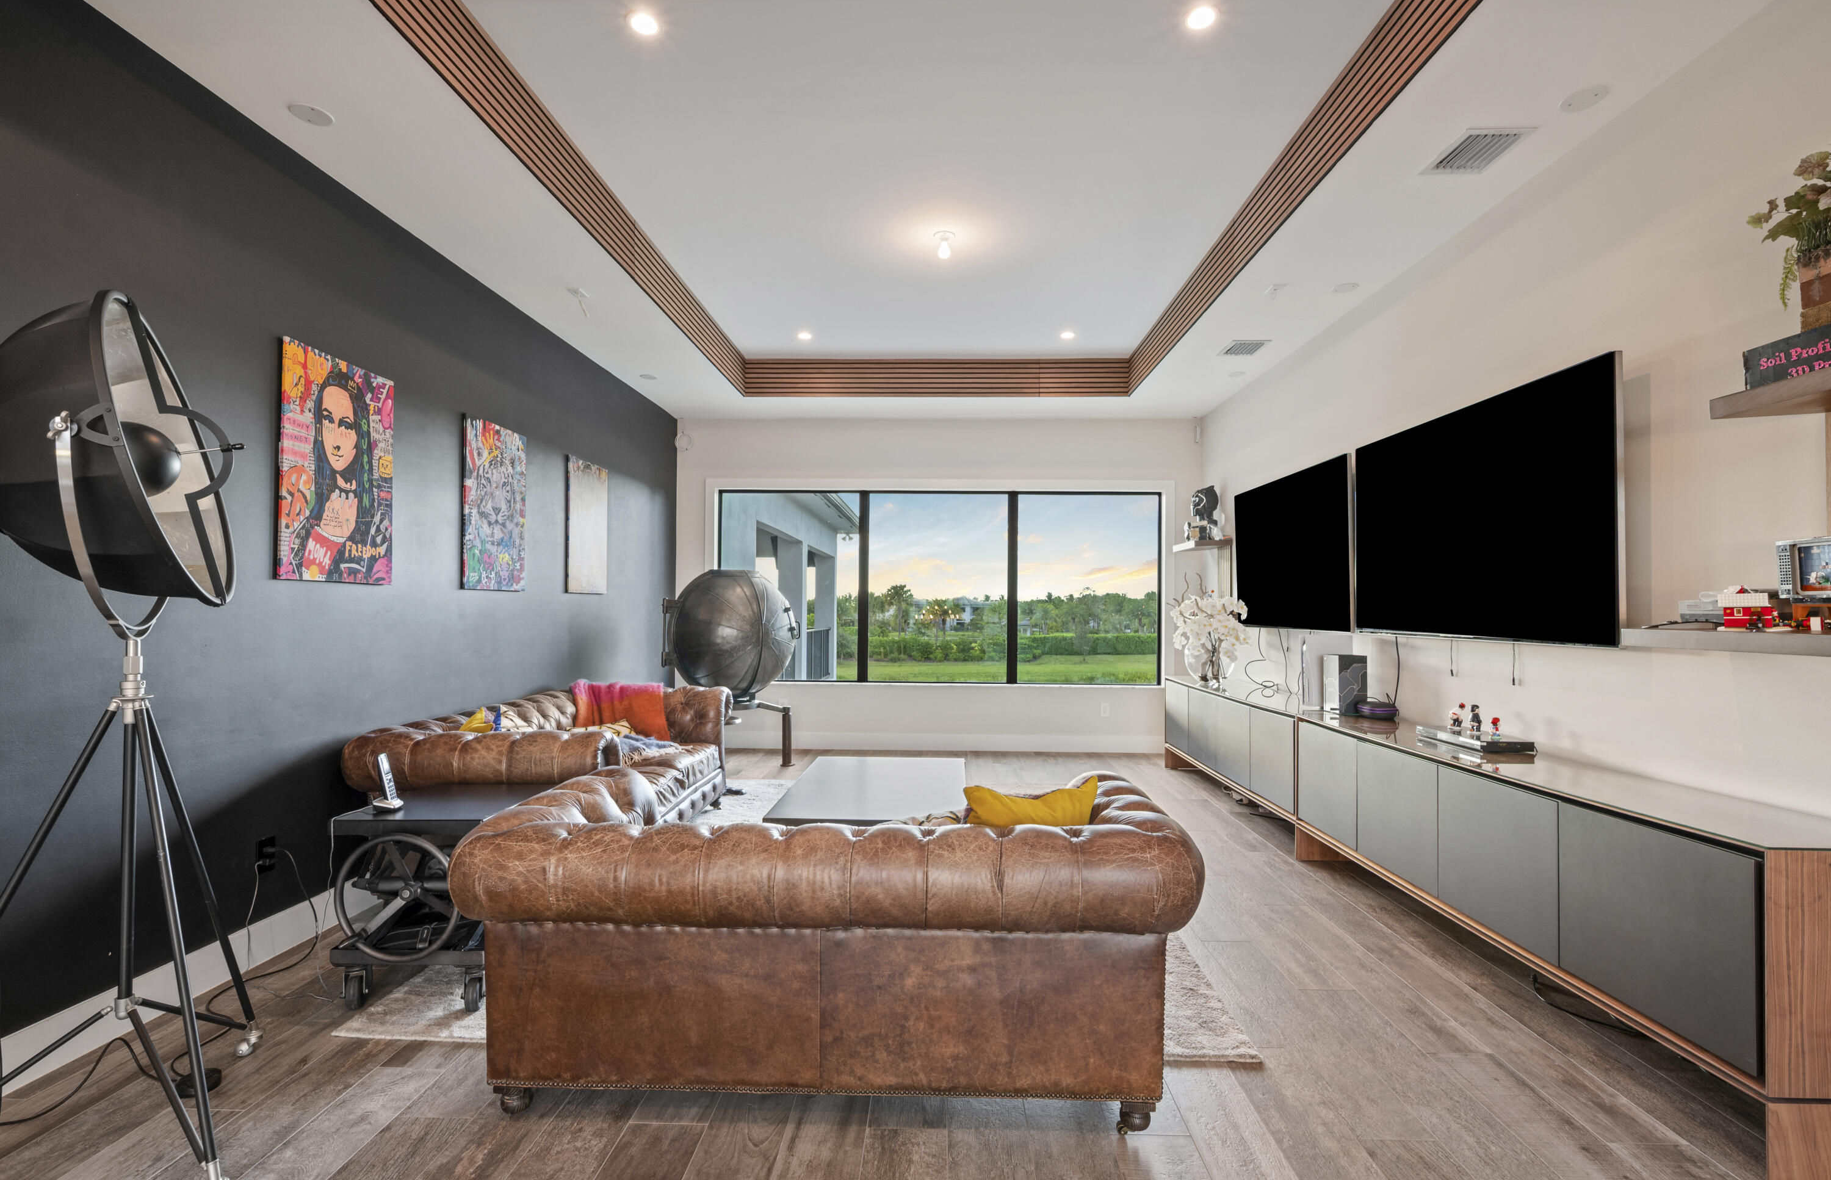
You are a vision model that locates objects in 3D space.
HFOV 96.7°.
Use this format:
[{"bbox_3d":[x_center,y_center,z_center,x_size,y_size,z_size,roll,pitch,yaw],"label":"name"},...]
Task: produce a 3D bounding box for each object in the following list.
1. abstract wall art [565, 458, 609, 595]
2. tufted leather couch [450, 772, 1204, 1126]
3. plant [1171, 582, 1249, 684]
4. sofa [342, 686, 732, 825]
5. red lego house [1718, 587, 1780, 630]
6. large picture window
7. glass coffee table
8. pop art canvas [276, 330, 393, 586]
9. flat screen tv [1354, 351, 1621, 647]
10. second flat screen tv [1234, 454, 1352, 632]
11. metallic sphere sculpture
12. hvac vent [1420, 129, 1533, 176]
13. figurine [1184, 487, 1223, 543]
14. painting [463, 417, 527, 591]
[{"bbox_3d":[-2.248,-0.425,5.583,0.030,0.903,0.612,0,-1,2],"label":"abstract wall art"},{"bbox_3d":[-0.221,0.973,2.390,1.837,0.753,0.954,0,-1,2],"label":"tufted leather couch"},{"bbox_3d":[2.189,0.325,6.004,0.502,0.763,0.532,0,-1,2],"label":"plant"},{"bbox_3d":[-1.772,1.007,4.400,1.024,0.758,2.208,0,-1,2],"label":"sofa"},{"bbox_3d":[2.296,0.051,2.244,0.112,0.122,0.090,-1,-2,38],"label":"red lego house"},{"bbox_3d":[0.207,-0.034,7.508,4.063,1.773,0.100,0,-1,2],"label":"large picture window"},{"bbox_3d":[-0.164,1.174,4.040,0.873,0.420,1.415,0,-1,2],"label":"glass coffee table"},{"bbox_3d":[-2.365,-0.481,3.337,0.035,0.899,0.625,0,-1,2],"label":"pop art canvas"},{"bbox_3d":[2.371,-0.289,3.538,0.045,0.968,1.688,0,-1,2],"label":"flat screen tv"},{"bbox_3d":[2.429,-0.243,5.313,0.045,0.973,1.711,0,-1,2],"label":"second flat screen tv"},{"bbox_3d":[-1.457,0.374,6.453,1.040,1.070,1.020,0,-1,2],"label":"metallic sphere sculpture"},{"bbox_3d":[2.129,-1.662,3.096,0.246,0.025,0.311,0,-1,2],"label":"hvac vent"},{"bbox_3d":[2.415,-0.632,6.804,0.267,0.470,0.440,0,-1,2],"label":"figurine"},{"bbox_3d":[-2.283,-0.440,4.424,0.030,0.903,0.612,0,-1,2],"label":"painting"}]

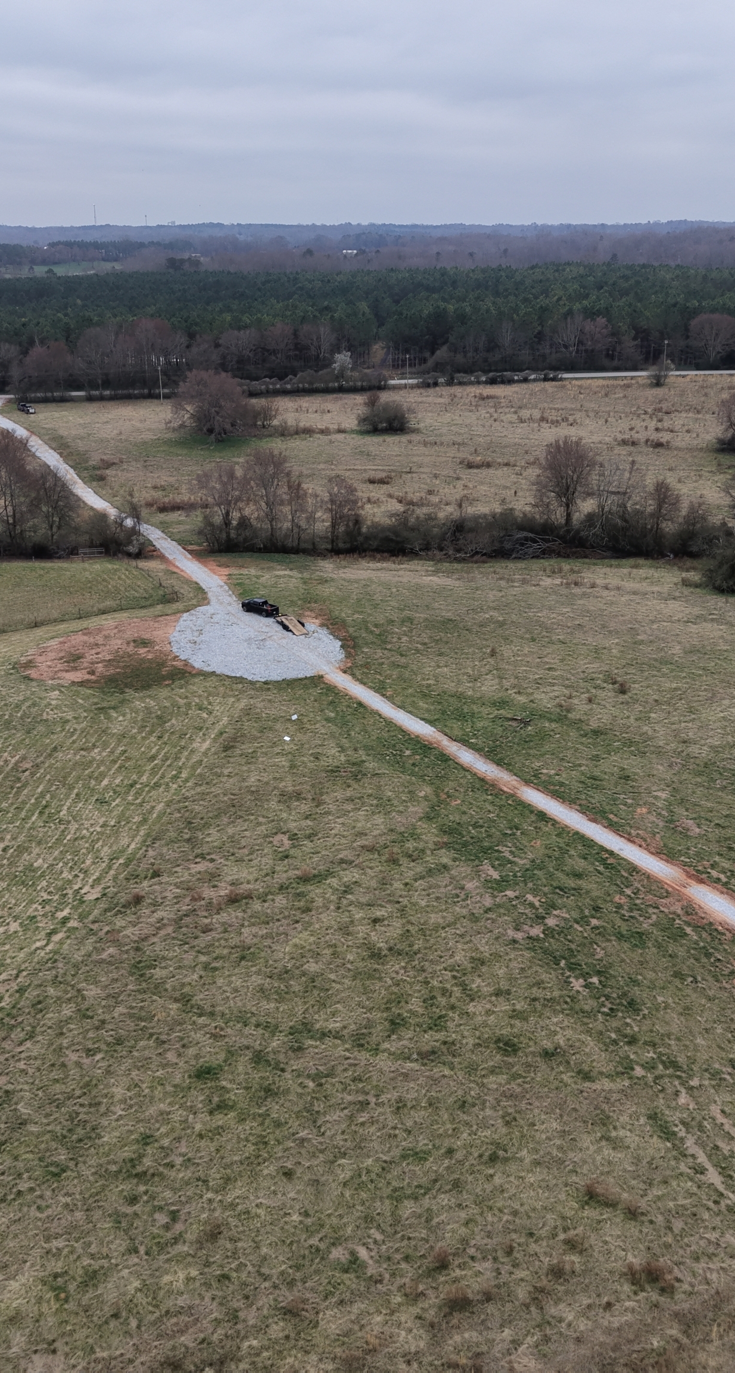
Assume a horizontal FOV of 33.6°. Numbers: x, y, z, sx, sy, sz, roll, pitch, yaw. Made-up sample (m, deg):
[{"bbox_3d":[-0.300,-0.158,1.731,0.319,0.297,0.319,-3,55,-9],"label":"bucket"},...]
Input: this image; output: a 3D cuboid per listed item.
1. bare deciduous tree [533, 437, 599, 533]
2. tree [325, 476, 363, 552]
[{"bbox_3d":[36.020,-35.700,217.250,11.750,17.620,11.750,0,21,0],"label":"bare deciduous tree"},{"bbox_3d":[-4.020,-29.980,211.270,6.710,13.370,6.710,0,21,0],"label":"tree"}]

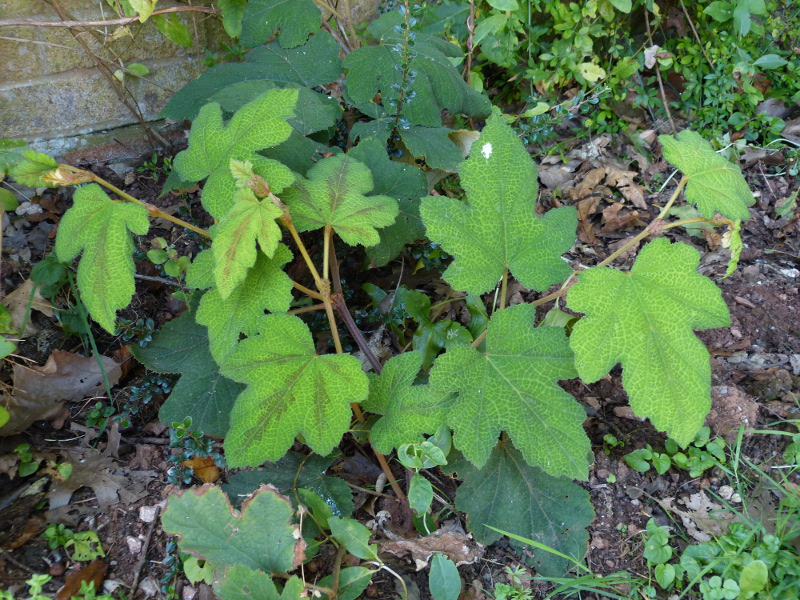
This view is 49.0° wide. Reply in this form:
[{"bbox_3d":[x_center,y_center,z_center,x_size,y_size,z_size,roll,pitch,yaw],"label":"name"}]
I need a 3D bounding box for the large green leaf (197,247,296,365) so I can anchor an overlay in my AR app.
[{"bbox_3d":[-0.142,-0.003,0.752,0.090,0.030,0.116,18,72,6],"label":"large green leaf"}]

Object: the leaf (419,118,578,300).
[{"bbox_3d":[0.087,-0.087,0.781,0.137,0.030,0.168,-5,76,4],"label":"leaf"}]

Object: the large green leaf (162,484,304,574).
[{"bbox_3d":[-0.127,0.173,0.665,0.100,0.030,0.086,-11,53,-9],"label":"large green leaf"}]

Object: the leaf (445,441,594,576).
[{"bbox_3d":[0.100,0.155,0.703,0.107,0.025,0.132,-18,58,-7],"label":"leaf"}]

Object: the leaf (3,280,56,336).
[{"bbox_3d":[-0.373,0.007,0.883,0.047,0.020,0.079,-8,47,-17],"label":"leaf"}]

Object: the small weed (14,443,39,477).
[{"bbox_3d":[-0.311,0.134,0.731,0.021,0.020,0.022,0,38,0],"label":"small weed"}]

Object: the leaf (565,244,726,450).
[{"bbox_3d":[0.204,0.039,0.705,0.128,0.163,0.045,-17,-4,2],"label":"leaf"}]

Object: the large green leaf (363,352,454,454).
[{"bbox_3d":[0.014,0.080,0.691,0.087,0.035,0.078,-6,72,1],"label":"large green leaf"}]

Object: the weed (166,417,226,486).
[{"bbox_3d":[-0.169,0.127,0.727,0.047,0.036,0.043,0,38,0],"label":"weed"}]

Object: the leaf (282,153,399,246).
[{"bbox_3d":[-0.049,-0.086,0.739,0.101,0.026,0.102,7,53,3],"label":"leaf"}]

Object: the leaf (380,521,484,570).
[{"bbox_3d":[0.025,0.192,0.685,0.080,0.025,0.037,0,37,0],"label":"leaf"}]

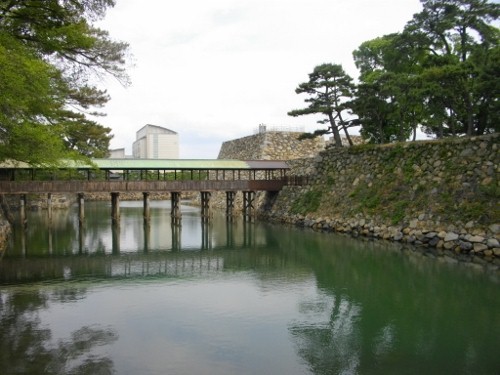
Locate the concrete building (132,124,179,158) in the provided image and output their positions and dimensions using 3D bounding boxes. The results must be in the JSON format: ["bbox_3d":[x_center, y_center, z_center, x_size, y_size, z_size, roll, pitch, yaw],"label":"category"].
[{"bbox_3d":[-70.200,-24.100,347.000,22.500,40.000,50.000,-1,1,-21],"label":"concrete building"}]

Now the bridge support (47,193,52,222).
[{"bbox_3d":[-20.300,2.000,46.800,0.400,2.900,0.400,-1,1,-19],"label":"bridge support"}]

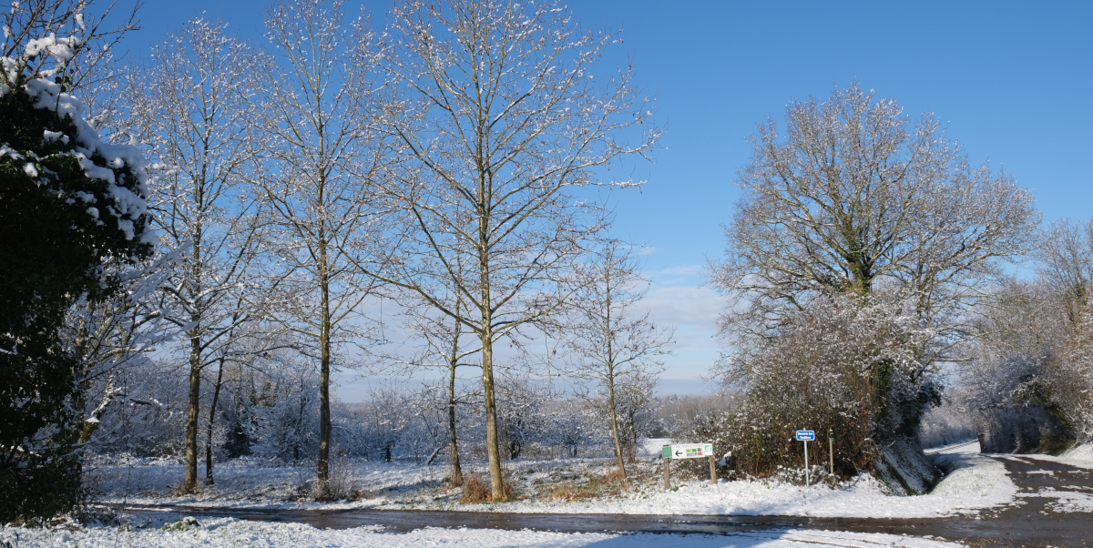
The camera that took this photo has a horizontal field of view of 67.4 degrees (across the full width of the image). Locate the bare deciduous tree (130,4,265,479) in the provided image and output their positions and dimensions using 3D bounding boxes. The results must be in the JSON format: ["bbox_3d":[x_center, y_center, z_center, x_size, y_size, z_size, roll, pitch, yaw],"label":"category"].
[{"bbox_3d":[-10.219,-0.920,24.042,3.794,14.241,3.604,-1,-10,0],"label":"bare deciduous tree"}]

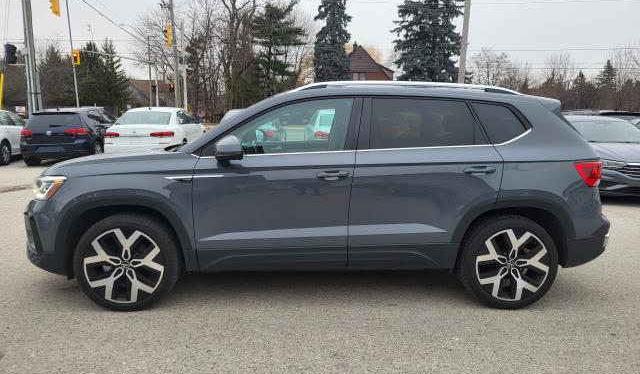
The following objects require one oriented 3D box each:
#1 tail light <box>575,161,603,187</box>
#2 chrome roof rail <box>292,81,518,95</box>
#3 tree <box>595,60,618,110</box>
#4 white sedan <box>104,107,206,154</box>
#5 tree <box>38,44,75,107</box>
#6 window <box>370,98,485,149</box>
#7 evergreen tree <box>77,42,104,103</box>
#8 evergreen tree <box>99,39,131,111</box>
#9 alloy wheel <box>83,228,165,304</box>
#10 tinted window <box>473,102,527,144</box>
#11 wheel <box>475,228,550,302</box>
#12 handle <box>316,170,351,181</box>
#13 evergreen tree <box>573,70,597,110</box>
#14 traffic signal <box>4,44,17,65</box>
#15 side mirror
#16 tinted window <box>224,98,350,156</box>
[{"bbox_3d":[1.857,-0.095,3.375,0.270,0.180,0.250,0,9,-1],"label":"tail light"},{"bbox_3d":[0.643,-0.701,3.470,1.679,0.100,0.070,0,9,-3],"label":"chrome roof rail"},{"bbox_3d":[36.889,-12.322,62.664,3.095,8.353,3.095,0,9,-3],"label":"tree"},{"bbox_3d":[-4.229,-1.524,13.443,1.820,1.460,4.720,1,9,1],"label":"white sedan"},{"bbox_3d":[-31.367,-12.302,56.794,4.300,8.548,4.300,0,9,0],"label":"tree"},{"bbox_3d":[0.757,-0.440,3.355,0.820,0.380,0.030,0,-9,-3],"label":"window"},{"bbox_3d":[-22.019,-10.216,46.597,2.871,7.512,2.871,0,9,-3],"label":"evergreen tree"},{"bbox_3d":[-24.454,-12.613,56.737,3.800,9.264,3.800,0,9,0],"label":"evergreen tree"},{"bbox_3d":[-1.325,0.520,3.358,0.540,0.540,0.200,0,9,-3],"label":"alloy wheel"},{"bbox_3d":[1.245,-0.438,3.314,0.390,0.320,0.060,0,-14,-1],"label":"tinted window"},{"bbox_3d":[1.345,0.528,3.422,0.530,0.530,0.200,0,9,-1],"label":"wheel"},{"bbox_3d":[0.091,-0.080,3.229,0.230,0.065,0.060,0,9,-3],"label":"handle"},{"bbox_3d":[46.133,-16.079,83.458,4.000,8.414,4.000,0,9,0],"label":"evergreen tree"},{"bbox_3d":[-10.817,-4.631,16.800,0.360,0.730,0.300,0,9,-3],"label":"traffic signal"},{"bbox_3d":[-0.593,-0.242,3.149,0.150,0.180,0.240,0,9,-3],"label":"side mirror"},{"bbox_3d":[-0.210,-0.419,3.264,0.920,0.410,0.070,0,-12,-1],"label":"tinted window"}]

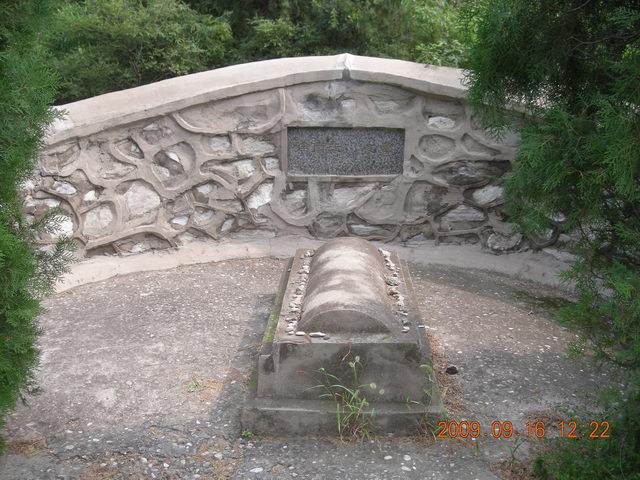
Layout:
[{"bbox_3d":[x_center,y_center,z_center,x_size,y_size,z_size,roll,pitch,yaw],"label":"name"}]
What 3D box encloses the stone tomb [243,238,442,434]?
[{"bbox_3d":[0.149,0.435,3.718,0.907,0.540,1.645,1,15,2],"label":"stone tomb"}]

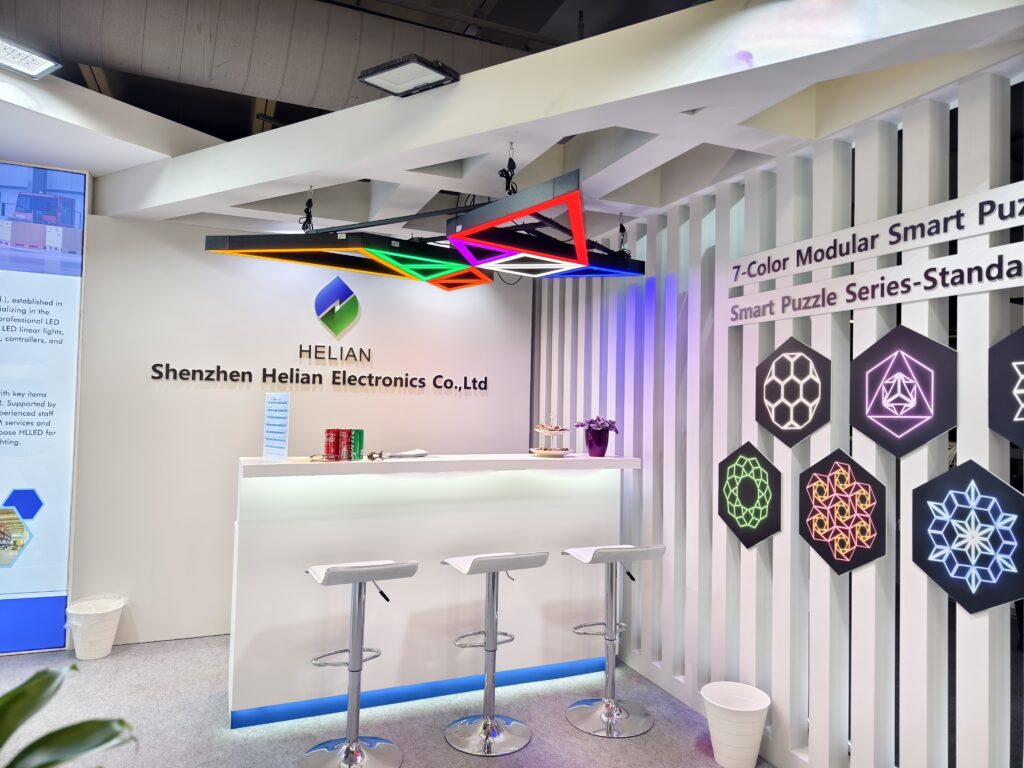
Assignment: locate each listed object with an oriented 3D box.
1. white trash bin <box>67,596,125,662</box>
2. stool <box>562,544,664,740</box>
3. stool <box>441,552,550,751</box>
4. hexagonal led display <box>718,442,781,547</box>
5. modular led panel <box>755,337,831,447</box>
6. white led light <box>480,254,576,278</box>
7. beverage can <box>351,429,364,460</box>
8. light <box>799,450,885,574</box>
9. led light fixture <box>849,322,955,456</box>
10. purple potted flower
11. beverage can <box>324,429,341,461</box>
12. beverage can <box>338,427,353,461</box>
[{"bbox_3d":[-2.338,1.379,3.816,0.275,0.287,0.275,2,-2,-23],"label":"white trash bin"},{"bbox_3d":[0.470,1.157,3.233,0.385,0.809,0.395,2,-2,-19],"label":"stool"},{"bbox_3d":[-0.092,1.138,3.024,0.385,0.809,0.395,2,-2,-23],"label":"stool"},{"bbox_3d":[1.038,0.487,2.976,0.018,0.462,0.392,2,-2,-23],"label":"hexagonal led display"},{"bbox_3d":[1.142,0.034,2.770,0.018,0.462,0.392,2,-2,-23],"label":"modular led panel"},{"bbox_3d":[0.104,-0.658,3.594,0.430,0.070,0.430,3,-2,-37],"label":"white led light"},{"bbox_3d":[-0.723,0.285,3.196,0.058,0.145,0.058,2,-2,-23],"label":"beverage can"},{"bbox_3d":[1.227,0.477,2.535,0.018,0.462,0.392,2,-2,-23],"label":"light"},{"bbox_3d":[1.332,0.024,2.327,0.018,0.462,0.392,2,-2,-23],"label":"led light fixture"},{"bbox_3d":[0.471,0.293,3.755,0.225,0.215,0.225,1,-2,0],"label":"purple potted flower"},{"bbox_3d":[-0.822,0.280,3.124,0.058,0.145,0.058,1,-2,0],"label":"beverage can"},{"bbox_3d":[-0.772,0.282,3.160,0.058,0.145,0.058,2,-2,-23],"label":"beverage can"}]

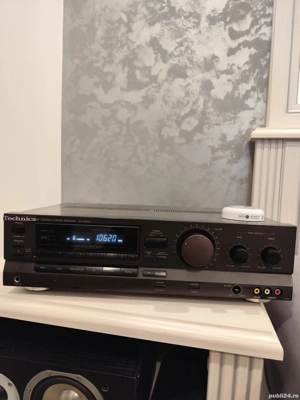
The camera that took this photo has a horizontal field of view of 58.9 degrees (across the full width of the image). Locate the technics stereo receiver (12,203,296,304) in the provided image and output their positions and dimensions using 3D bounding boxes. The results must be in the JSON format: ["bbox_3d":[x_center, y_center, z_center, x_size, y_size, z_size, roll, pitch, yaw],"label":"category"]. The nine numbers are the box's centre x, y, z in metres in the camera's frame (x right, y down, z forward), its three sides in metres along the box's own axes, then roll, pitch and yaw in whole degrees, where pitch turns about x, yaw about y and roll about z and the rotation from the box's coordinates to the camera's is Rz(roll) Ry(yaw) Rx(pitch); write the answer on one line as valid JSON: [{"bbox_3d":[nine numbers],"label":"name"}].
[{"bbox_3d":[-0.001,0.085,0.540,0.430,0.124,0.314,2,3,2],"label":"technics stereo receiver"}]

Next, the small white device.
[{"bbox_3d":[0.159,0.022,0.459,0.075,0.022,0.075,2,3,2],"label":"small white device"}]

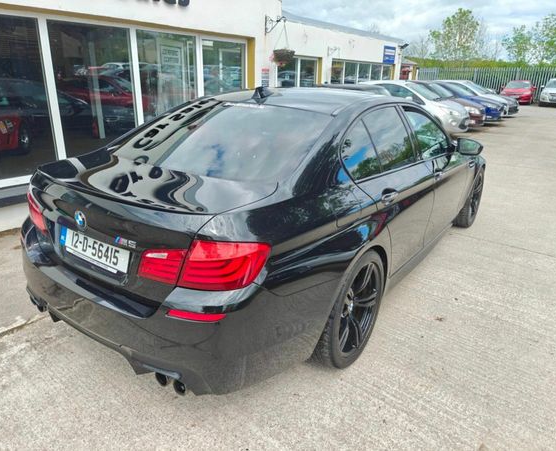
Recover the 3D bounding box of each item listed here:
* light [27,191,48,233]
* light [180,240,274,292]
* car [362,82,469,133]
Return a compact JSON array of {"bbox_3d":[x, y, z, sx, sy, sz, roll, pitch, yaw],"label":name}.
[{"bbox_3d":[-1.303,-0.116,2.265,0.180,0.205,0.540,-14,24,-37],"label":"light"},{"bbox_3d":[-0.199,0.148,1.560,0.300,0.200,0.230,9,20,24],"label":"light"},{"bbox_3d":[4.130,-3.768,13.134,3.680,1.500,1.670,14,23,32],"label":"car"}]

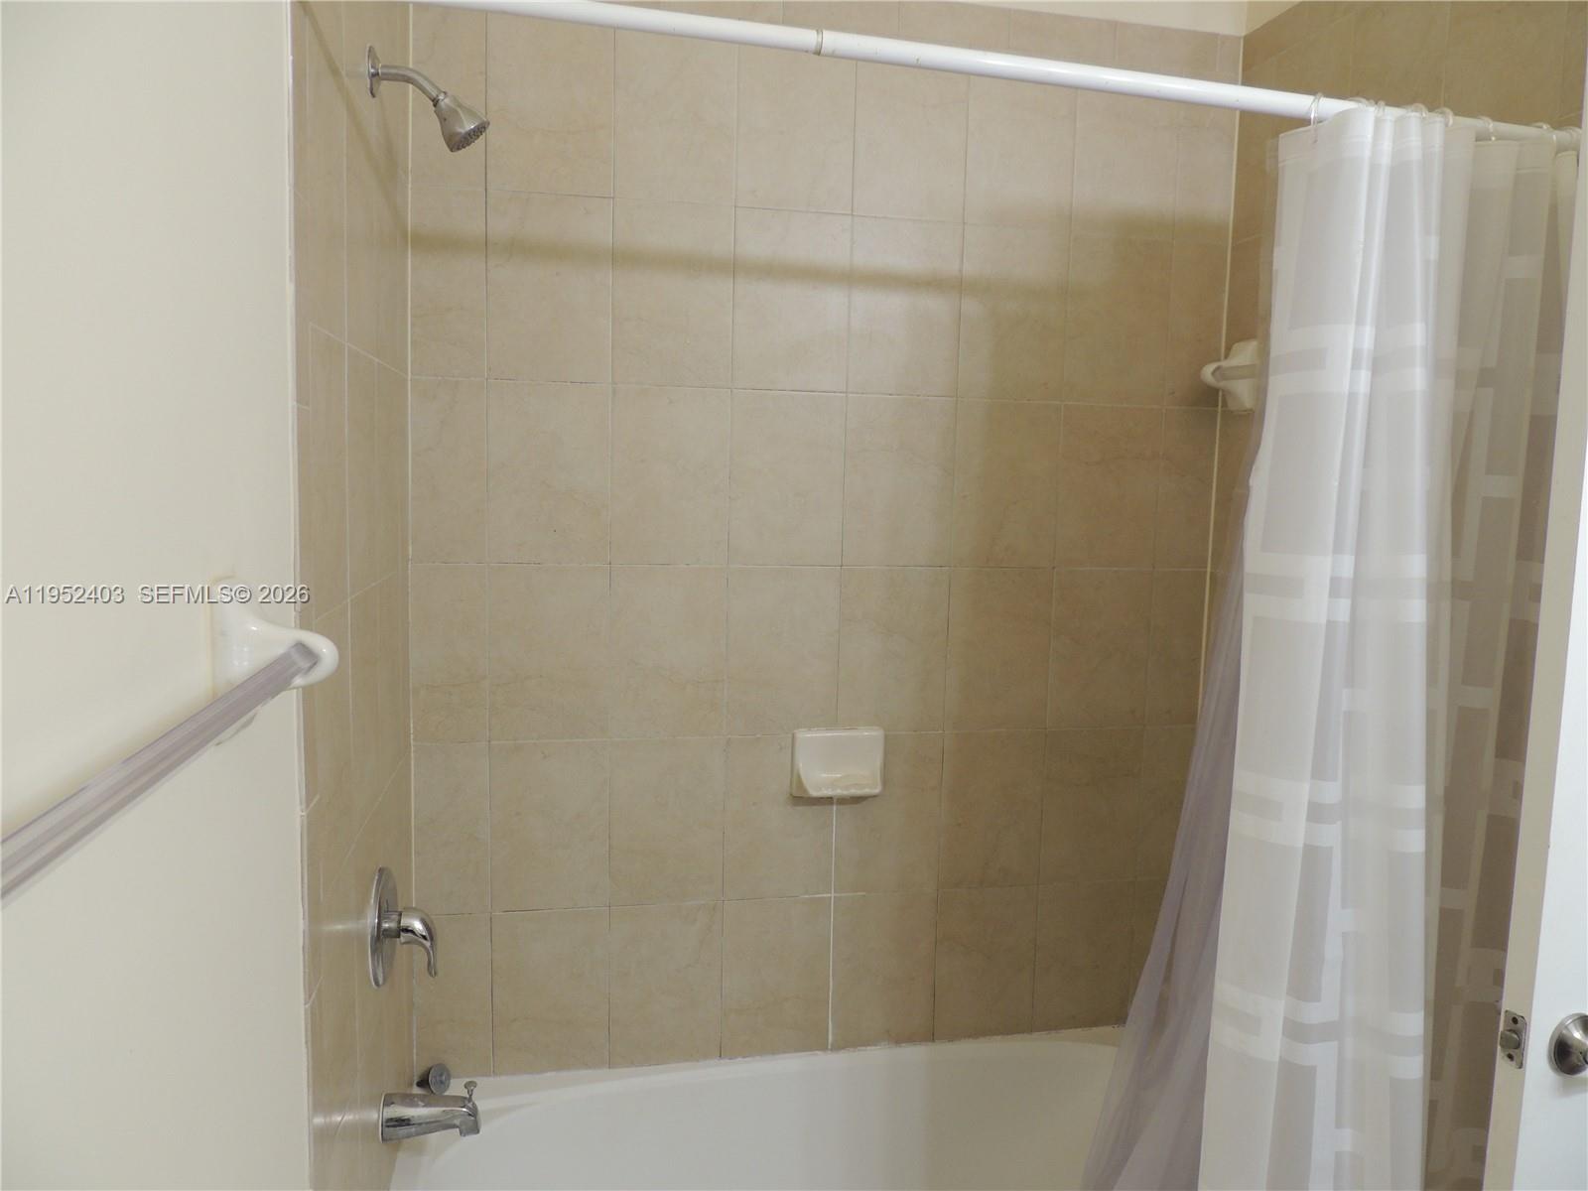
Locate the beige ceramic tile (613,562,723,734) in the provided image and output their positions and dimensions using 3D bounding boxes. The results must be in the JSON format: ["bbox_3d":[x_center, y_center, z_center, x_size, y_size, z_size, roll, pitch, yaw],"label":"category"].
[{"bbox_3d":[-0.218,0.099,1.929,0.202,0.303,0.010,0,6,-11],"label":"beige ceramic tile"}]

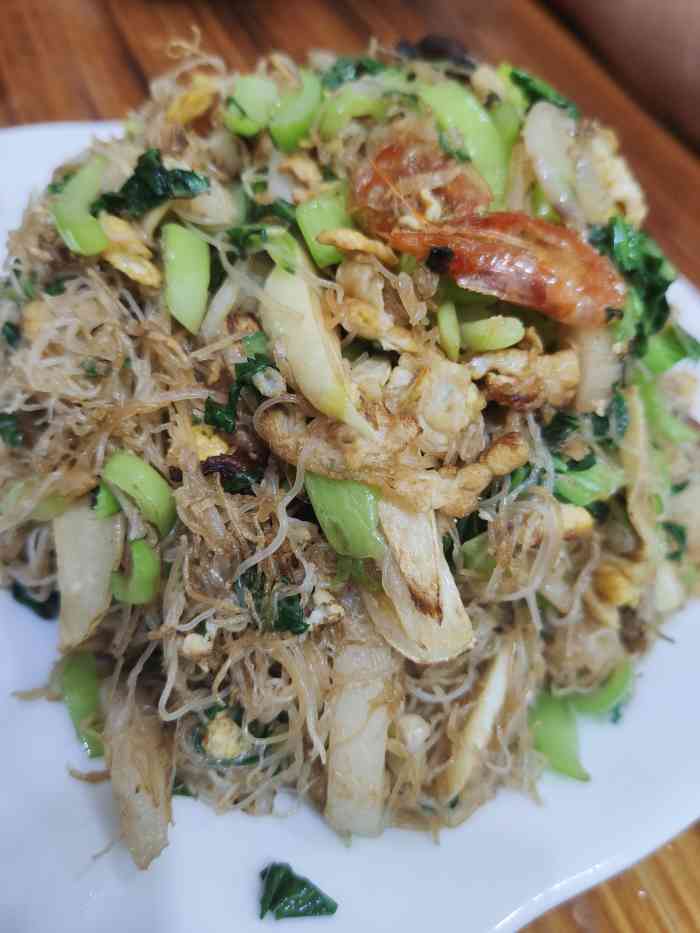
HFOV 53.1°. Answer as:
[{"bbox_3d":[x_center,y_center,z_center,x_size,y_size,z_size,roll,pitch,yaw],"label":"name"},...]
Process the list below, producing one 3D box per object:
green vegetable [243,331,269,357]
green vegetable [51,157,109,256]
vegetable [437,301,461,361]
[{"bbox_3d":[-0.018,-0.024,0.137,0.004,0.005,0.005,0,87,-1],"label":"green vegetable"},{"bbox_3d":[-0.064,-0.061,0.169,0.011,0.011,0.023,6,86,7],"label":"green vegetable"},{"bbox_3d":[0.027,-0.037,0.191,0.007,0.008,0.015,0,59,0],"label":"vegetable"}]

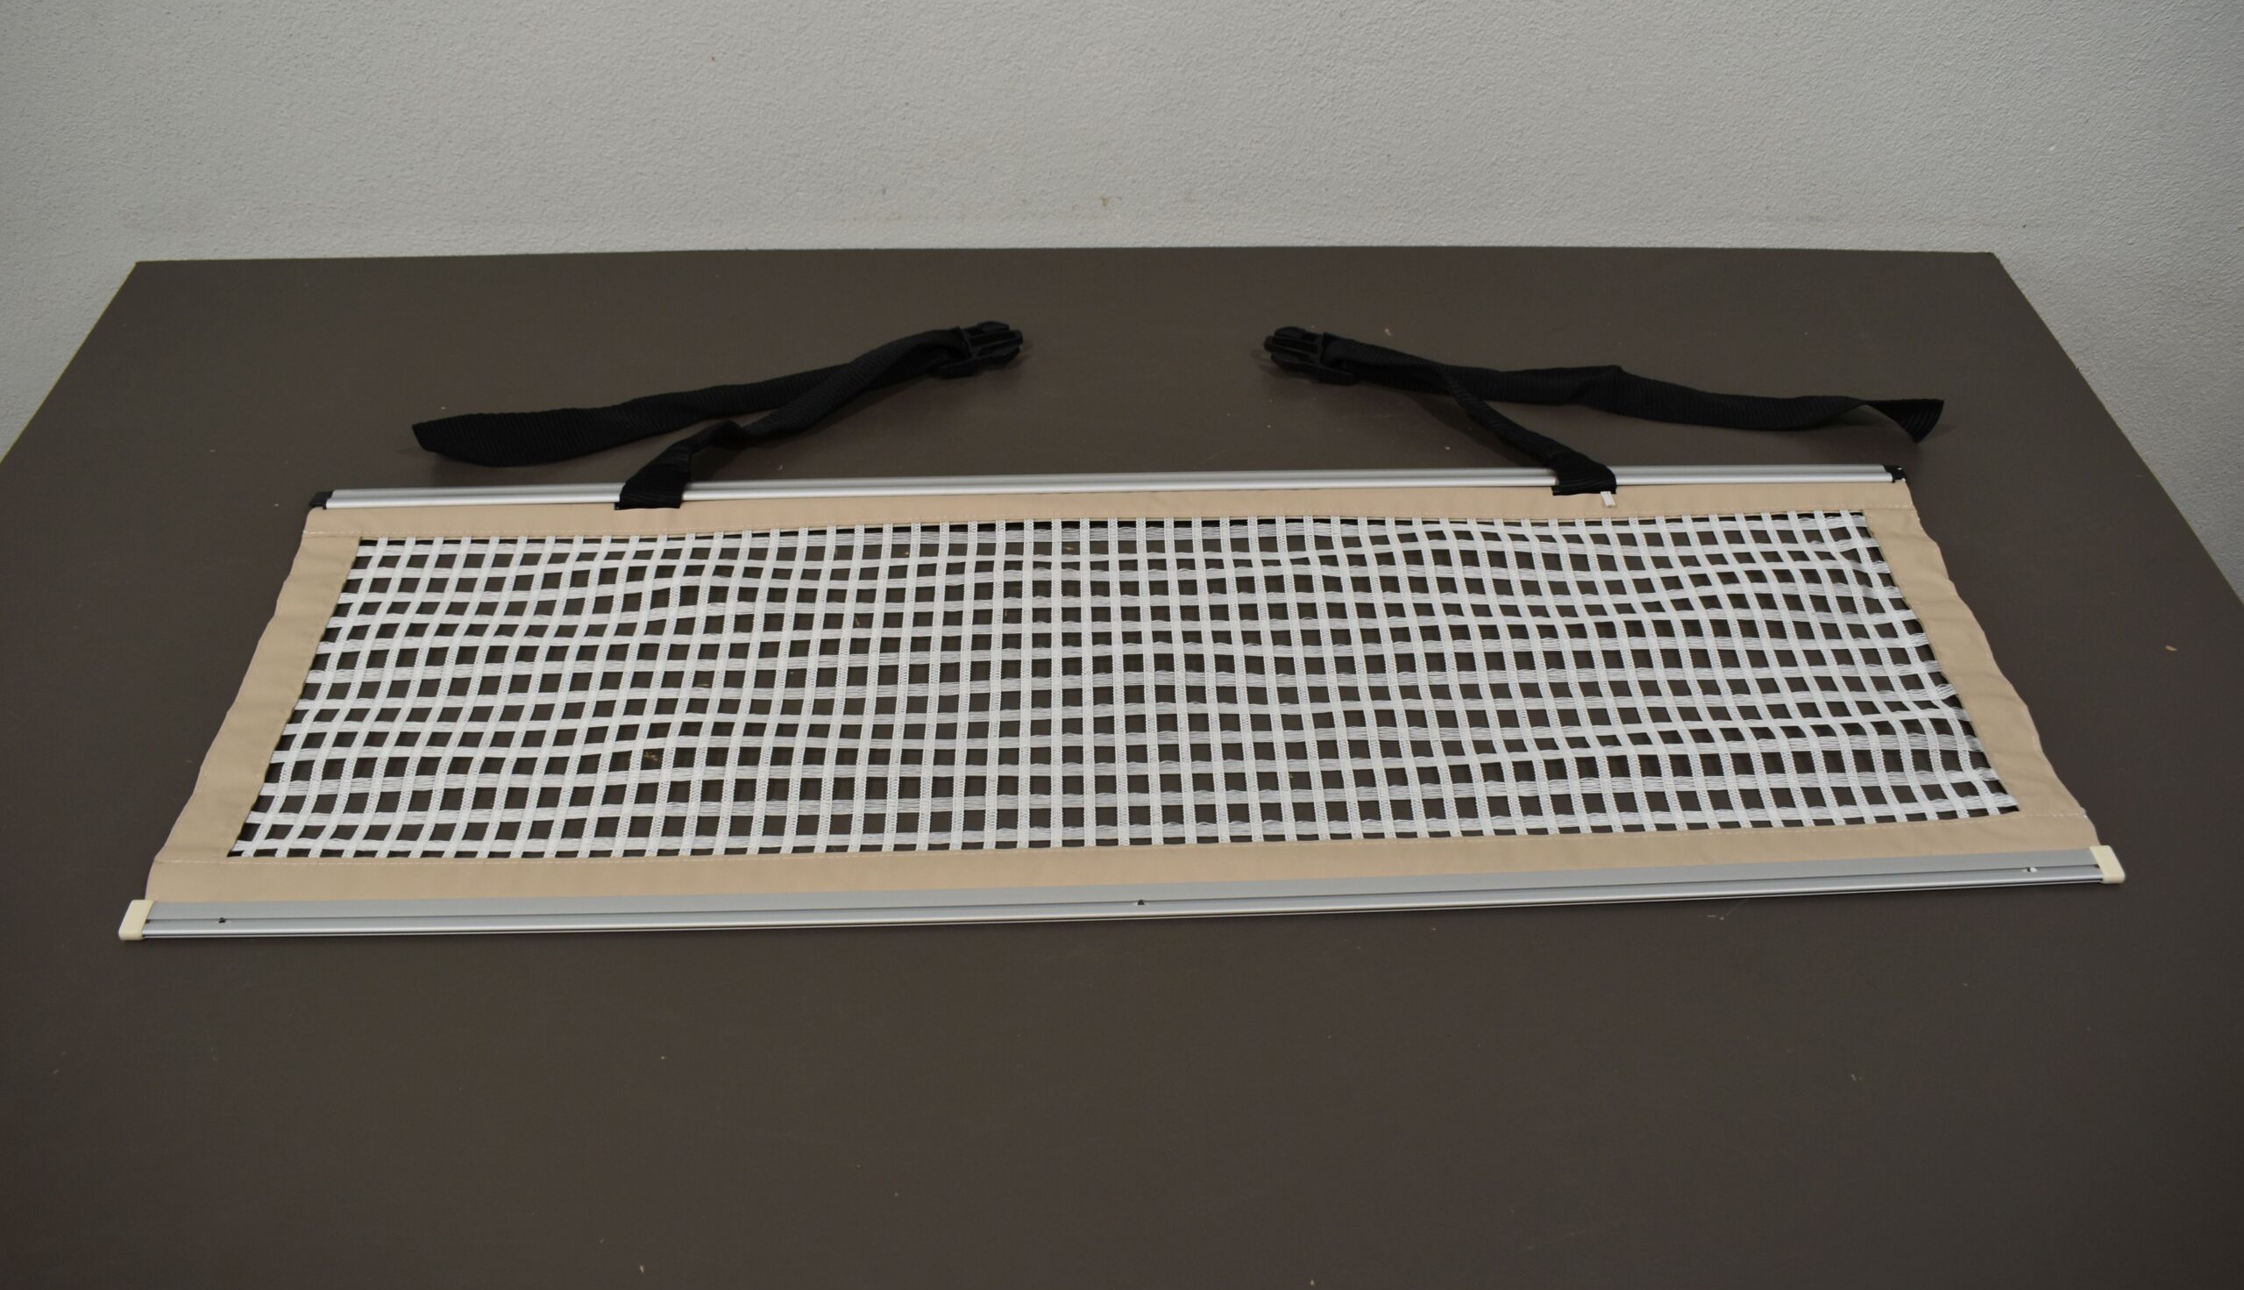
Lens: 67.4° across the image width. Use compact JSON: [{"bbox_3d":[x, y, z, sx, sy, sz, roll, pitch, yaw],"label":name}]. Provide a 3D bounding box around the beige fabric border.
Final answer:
[{"bbox_3d":[0.008,0.008,1.022,1.076,0.012,0.319,-1,46,-3],"label":"beige fabric border"}]

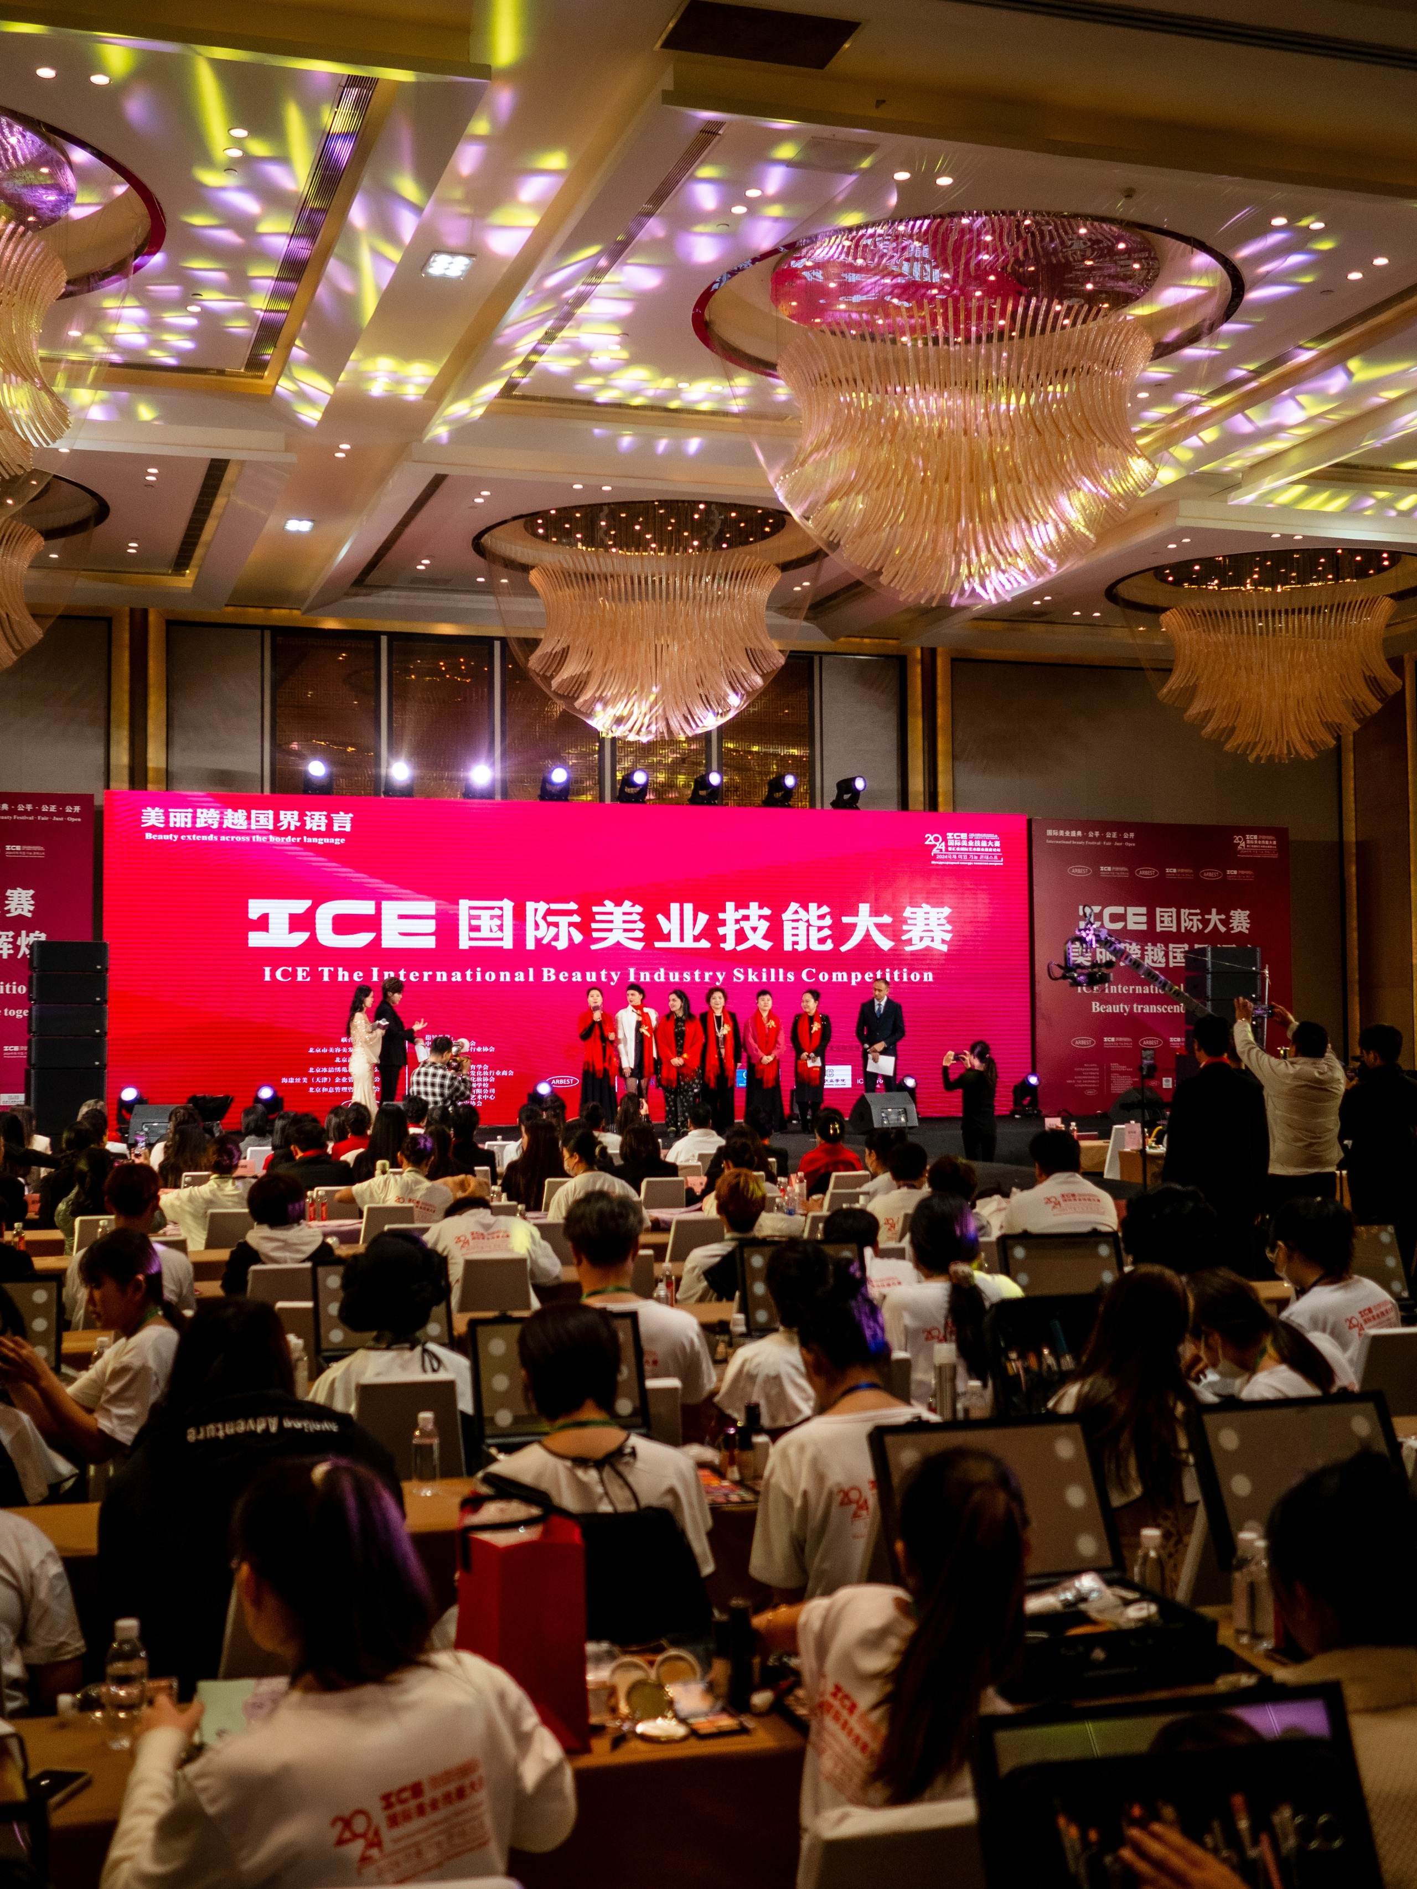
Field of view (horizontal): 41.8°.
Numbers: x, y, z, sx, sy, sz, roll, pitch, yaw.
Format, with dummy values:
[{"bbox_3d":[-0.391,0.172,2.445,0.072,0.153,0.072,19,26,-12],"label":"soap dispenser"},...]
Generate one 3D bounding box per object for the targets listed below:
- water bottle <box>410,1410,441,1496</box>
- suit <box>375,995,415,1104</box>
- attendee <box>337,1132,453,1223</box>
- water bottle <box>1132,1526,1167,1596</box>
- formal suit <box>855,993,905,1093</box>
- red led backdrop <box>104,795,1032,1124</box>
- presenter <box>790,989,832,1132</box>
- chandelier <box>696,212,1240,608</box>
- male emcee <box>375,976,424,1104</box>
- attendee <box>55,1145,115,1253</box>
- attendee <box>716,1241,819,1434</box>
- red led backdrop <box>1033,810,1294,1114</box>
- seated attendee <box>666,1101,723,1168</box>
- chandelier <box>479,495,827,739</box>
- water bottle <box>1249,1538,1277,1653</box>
[{"bbox_3d":[-0.610,1.102,4.004,0.060,0.175,0.060,0,-2,0],"label":"water bottle"},{"bbox_3d":[-3.447,1.361,20.300,0.480,1.460,0.480,0,-3,-12],"label":"suit"},{"bbox_3d":[-1.405,1.477,8.554,0.540,1.240,0.720,0,-2,-12],"label":"attendee"},{"bbox_3d":[0.741,1.071,3.115,0.060,0.175,0.060,0,-2,0],"label":"water bottle"},{"bbox_3d":[2.008,1.397,21.665,0.580,1.480,0.330,0,-2,3],"label":"formal suit"},{"bbox_3d":[-1.412,0.244,23.045,11.590,3.960,0.200,1,-2,-14],"label":"red led backdrop"},{"bbox_3d":[1.170,1.330,21.167,0.470,1.640,0.340,0,-2,4],"label":"presenter"},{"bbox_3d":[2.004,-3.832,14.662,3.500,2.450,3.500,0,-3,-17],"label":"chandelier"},{"bbox_3d":[-3.415,1.240,20.300,0.580,1.800,0.500,0,-3,-12],"label":"male emcee"},{"bbox_3d":[-2.877,1.556,8.867,0.490,1.210,0.750,0,-3,-13],"label":"attendee"},{"bbox_3d":[0.136,1.374,5.025,0.500,1.210,0.780,0,-3,-14],"label":"attendee"},{"bbox_3d":[6.269,0.302,25.378,3.960,3.980,0.150,0,-3,-17],"label":"red led backdrop"},{"bbox_3d":[-0.117,1.707,13.116,0.480,1.250,0.750,0,-3,-14],"label":"seated attendee"},{"bbox_3d":[-0.693,-3.457,21.000,3.600,2.350,3.600,0,-2,0],"label":"chandelier"},{"bbox_3d":[0.909,1.068,3.045,0.060,0.175,0.060,0,-2,0],"label":"water bottle"}]

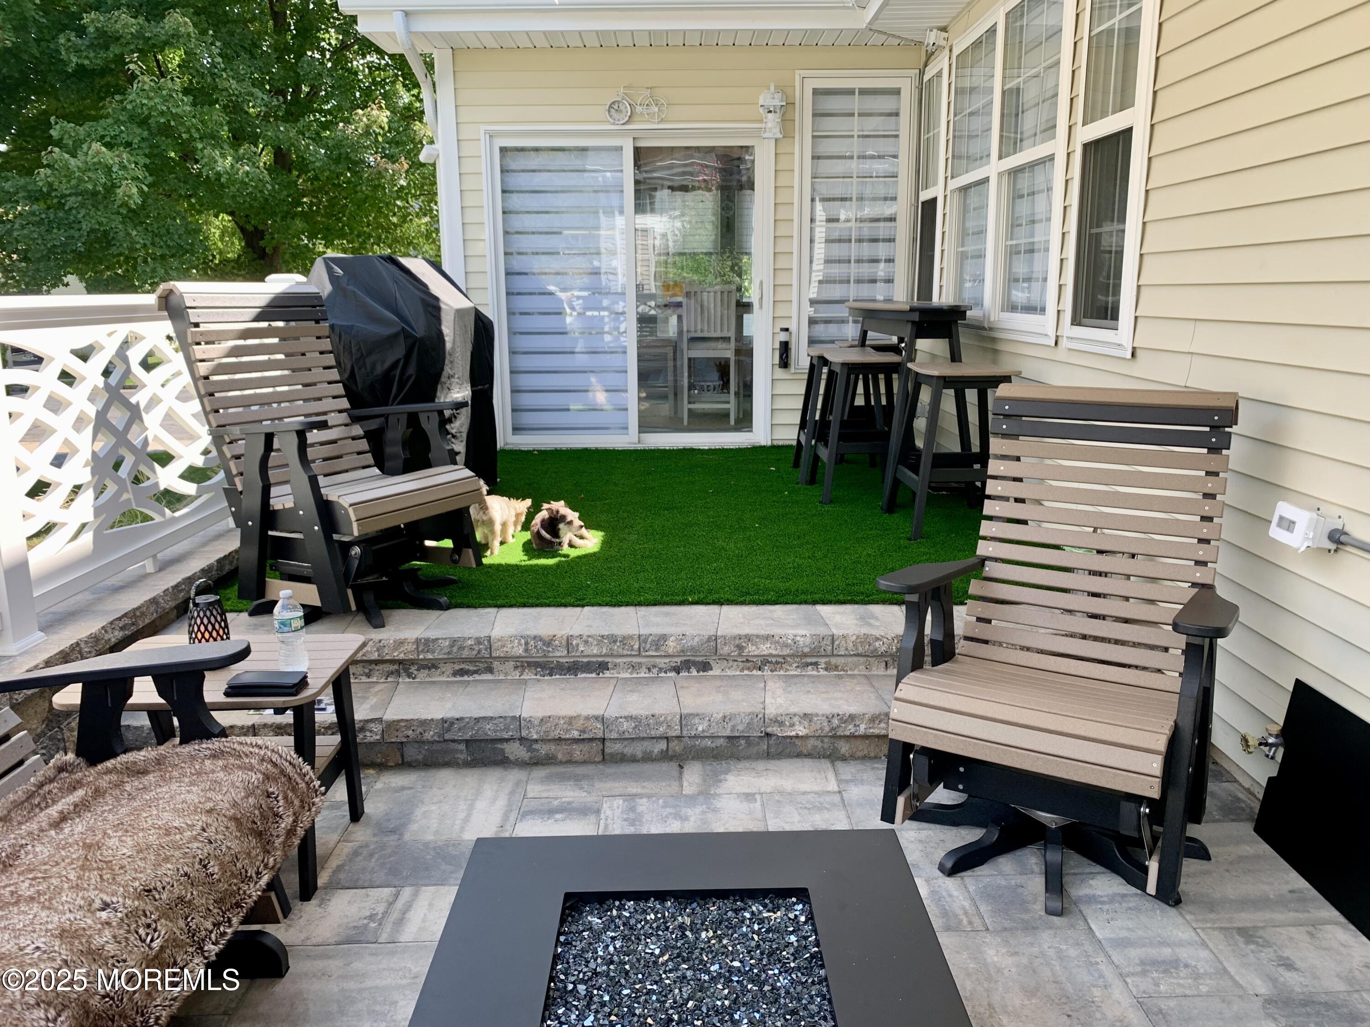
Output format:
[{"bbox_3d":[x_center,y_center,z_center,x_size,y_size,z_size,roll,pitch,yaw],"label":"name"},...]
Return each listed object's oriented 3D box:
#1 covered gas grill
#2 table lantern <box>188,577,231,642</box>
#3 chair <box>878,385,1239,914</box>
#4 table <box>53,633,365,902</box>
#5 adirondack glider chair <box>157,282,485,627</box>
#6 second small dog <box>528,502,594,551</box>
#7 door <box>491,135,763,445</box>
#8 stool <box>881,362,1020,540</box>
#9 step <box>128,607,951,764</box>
[{"bbox_3d":[-1.317,-0.605,4.920,0.607,1.194,1.133,0,12,0],"label":"covered gas grill"},{"bbox_3d":[-1.150,0.247,2.491,0.108,0.178,0.108,0,12,0],"label":"table lantern"},{"bbox_3d":[0.946,0.259,2.559,0.759,1.063,0.860,7,14,31],"label":"chair"},{"bbox_3d":[-1.081,0.595,2.452,0.582,0.486,0.445,0,12,0],"label":"table"},{"bbox_3d":[-1.230,-0.253,3.600,0.860,1.063,0.759,6,14,29],"label":"adirondack glider chair"},{"bbox_3d":[-0.508,0.036,4.304,0.293,0.188,0.243,3,13,18],"label":"second small dog"},{"bbox_3d":[-0.357,-1.447,6.800,1.772,2.001,0.110,0,12,0],"label":"door"},{"bbox_3d":[1.205,-0.287,4.526,0.476,0.698,0.516,0,12,0],"label":"stool"},{"bbox_3d":[-0.084,0.519,3.208,3.097,0.298,0.587,0,12,0],"label":"step"}]

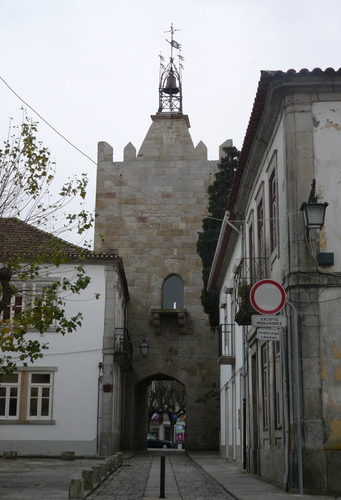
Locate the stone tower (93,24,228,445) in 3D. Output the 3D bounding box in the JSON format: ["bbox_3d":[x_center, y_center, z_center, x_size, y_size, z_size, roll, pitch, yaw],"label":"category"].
[{"bbox_3d":[-0.082,-1.426,46.638,7.500,24.910,6.300,0,-13,4],"label":"stone tower"}]

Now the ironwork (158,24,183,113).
[{"bbox_3d":[0.066,-10.771,48.837,1.400,5.700,1.400,0,-13,4],"label":"ironwork"}]

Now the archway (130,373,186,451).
[{"bbox_3d":[-0.331,8.663,43.661,2.650,3.860,5.000,0,-13,4],"label":"archway"}]

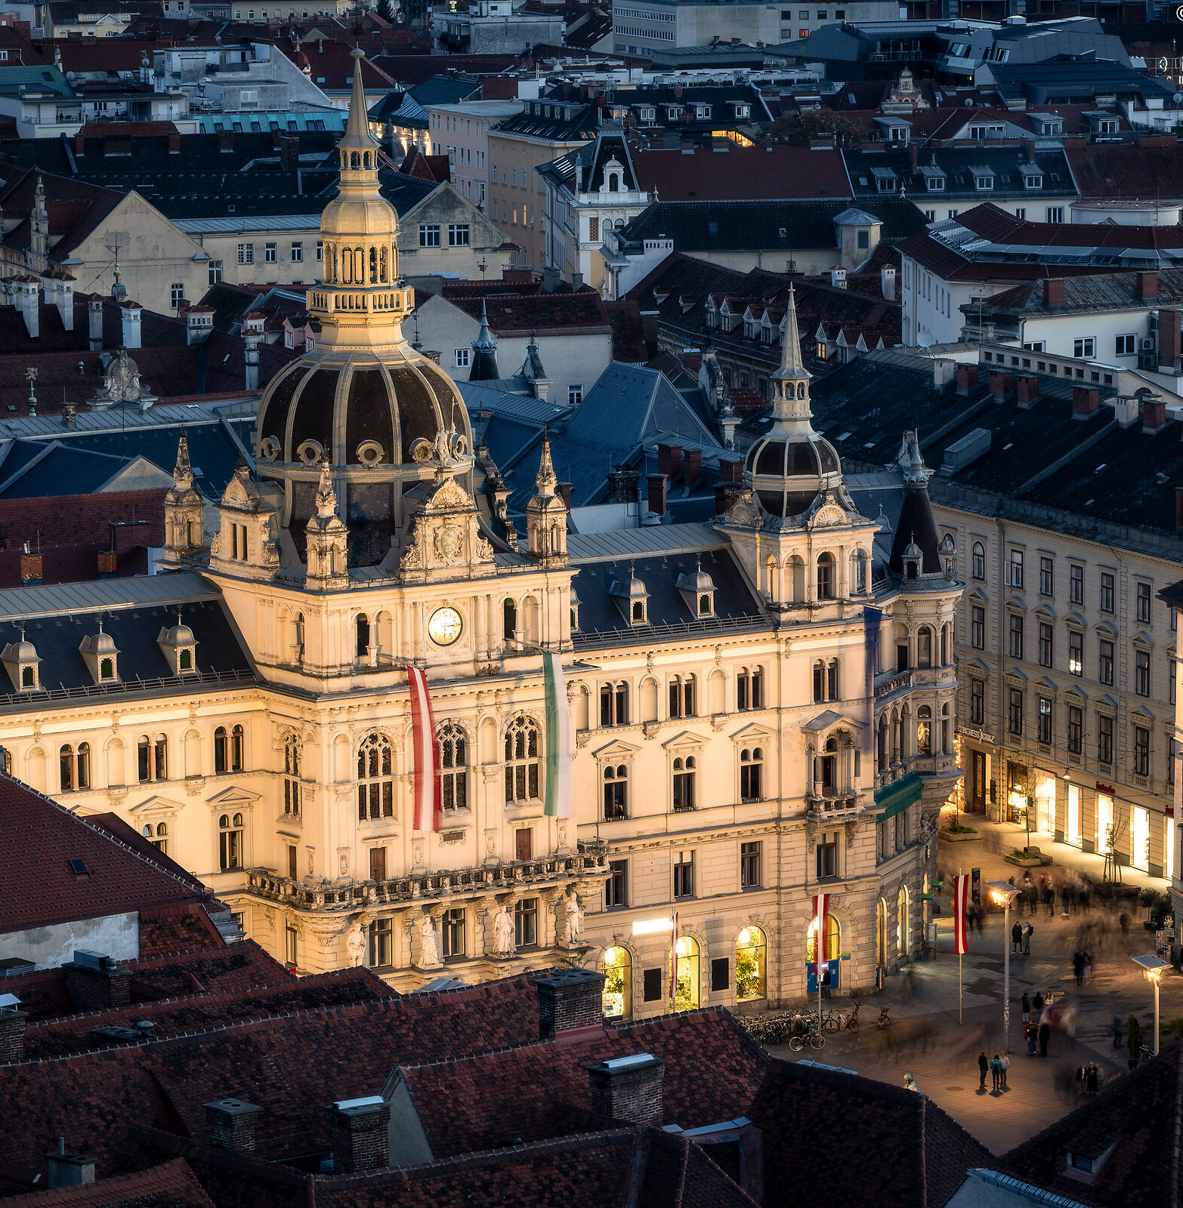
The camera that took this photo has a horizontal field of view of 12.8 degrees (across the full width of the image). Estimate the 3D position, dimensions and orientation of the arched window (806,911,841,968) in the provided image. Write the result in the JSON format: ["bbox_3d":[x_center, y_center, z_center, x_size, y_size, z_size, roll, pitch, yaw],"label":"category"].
[{"bbox_3d":[12.656,18.225,288.467,2.357,2.875,0.357,-6,10,-34],"label":"arched window"}]

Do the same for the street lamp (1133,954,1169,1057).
[{"bbox_3d":[27.372,21.477,257.612,1.836,8.772,1.836,-6,10,-34],"label":"street lamp"}]

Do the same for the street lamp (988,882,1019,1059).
[{"bbox_3d":[21.124,18.535,269.323,1.350,9.004,1.300,-6,10,-34],"label":"street lamp"}]

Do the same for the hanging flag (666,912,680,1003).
[{"bbox_3d":[4.063,17.175,257.804,0.150,4.100,0.950,3,9,20],"label":"hanging flag"}]

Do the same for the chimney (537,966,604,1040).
[{"bbox_3d":[-0.590,11.938,156.650,1.850,1.700,1.030,-6,10,-34],"label":"chimney"}]

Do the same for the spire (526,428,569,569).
[{"bbox_3d":[-2.051,-5.144,256.015,1.500,6.700,1.500,-6,10,-34],"label":"spire"}]

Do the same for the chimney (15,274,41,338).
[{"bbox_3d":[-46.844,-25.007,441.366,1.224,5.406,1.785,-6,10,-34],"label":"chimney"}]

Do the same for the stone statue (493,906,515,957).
[{"bbox_3d":[-4.347,16.318,263.885,0.950,2.500,0.750,-6,10,-34],"label":"stone statue"}]

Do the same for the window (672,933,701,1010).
[{"bbox_3d":[4.796,18.823,269.049,1.880,3.920,0.300,-6,10,-34],"label":"window"}]

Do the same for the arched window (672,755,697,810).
[{"bbox_3d":[5.005,9.579,281.990,1.487,2.951,0.306,-6,10,-34],"label":"arched window"}]

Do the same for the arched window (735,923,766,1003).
[{"bbox_3d":[8.238,18.460,271.365,1.880,3.920,0.300,-6,10,-34],"label":"arched window"}]

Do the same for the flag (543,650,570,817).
[{"bbox_3d":[-1.736,6.487,264.541,0.306,8.228,2.173,-6,10,-34],"label":"flag"}]

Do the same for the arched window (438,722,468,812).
[{"bbox_3d":[-6.747,7.824,253.511,2.050,4.300,0.350,-6,10,-34],"label":"arched window"}]

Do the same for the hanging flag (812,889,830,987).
[{"bbox_3d":[11.752,17.103,271.577,1.050,4.600,0.250,-6,10,-34],"label":"hanging flag"}]

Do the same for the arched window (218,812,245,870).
[{"bbox_3d":[-18.121,11.963,266.489,1.510,2.970,0.306,-6,10,-34],"label":"arched window"}]

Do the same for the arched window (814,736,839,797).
[{"bbox_3d":[12.556,8.676,281.514,1.250,3.000,0.350,-6,10,-34],"label":"arched window"}]

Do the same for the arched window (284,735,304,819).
[{"bbox_3d":[-14.415,8.051,252.484,0.350,4.250,2.000,-6,10,-34],"label":"arched window"}]

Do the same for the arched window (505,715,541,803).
[{"bbox_3d":[-3.502,7.909,268.602,2.132,4.488,0.357,-6,10,-34],"label":"arched window"}]

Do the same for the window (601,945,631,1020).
[{"bbox_3d":[1.396,19.182,266.760,1.880,3.920,0.300,-6,10,-34],"label":"window"}]

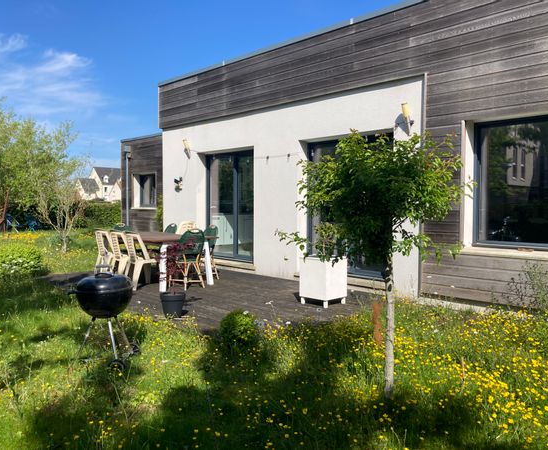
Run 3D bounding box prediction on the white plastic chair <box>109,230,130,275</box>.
[{"bbox_3d":[-2.330,0.517,7.620,0.510,0.790,0.470,-1,2,-42],"label":"white plastic chair"}]

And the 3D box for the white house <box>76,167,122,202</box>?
[{"bbox_3d":[-33.500,-6.300,96.000,13.000,9.200,9.000,0,2,-9],"label":"white house"}]

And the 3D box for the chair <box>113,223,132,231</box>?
[{"bbox_3d":[-2.720,0.422,8.950,0.440,0.890,0.500,-1,2,-42],"label":"chair"}]

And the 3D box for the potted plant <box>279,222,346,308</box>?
[{"bbox_3d":[0.635,0.483,6.030,0.440,1.020,0.440,-1,2,-45],"label":"potted plant"}]

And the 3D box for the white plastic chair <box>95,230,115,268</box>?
[{"bbox_3d":[-2.720,0.499,8.070,0.510,0.790,0.470,-1,2,-42],"label":"white plastic chair"}]

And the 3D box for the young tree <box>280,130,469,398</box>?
[{"bbox_3d":[0.810,0.324,3.950,1.500,2.170,1.450,1,2,0],"label":"young tree"}]

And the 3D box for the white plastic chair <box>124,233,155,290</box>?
[{"bbox_3d":[-1.930,0.535,7.170,0.510,0.790,0.470,-1,2,-42],"label":"white plastic chair"}]

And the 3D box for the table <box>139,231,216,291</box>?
[{"bbox_3d":[-2.030,0.539,7.850,1.050,0.740,2.300,-1,2,-45],"label":"table"}]

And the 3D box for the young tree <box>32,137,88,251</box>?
[{"bbox_3d":[-6.217,-0.831,14.000,1.650,3.350,1.600,1,2,0],"label":"young tree"}]

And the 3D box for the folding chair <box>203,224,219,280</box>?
[{"bbox_3d":[-1.180,0.468,8.000,0.500,0.890,0.430,-1,2,-44],"label":"folding chair"}]

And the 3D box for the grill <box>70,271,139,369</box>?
[{"bbox_3d":[-1.670,0.906,4.780,0.600,0.920,0.600,0,2,-12],"label":"grill"}]

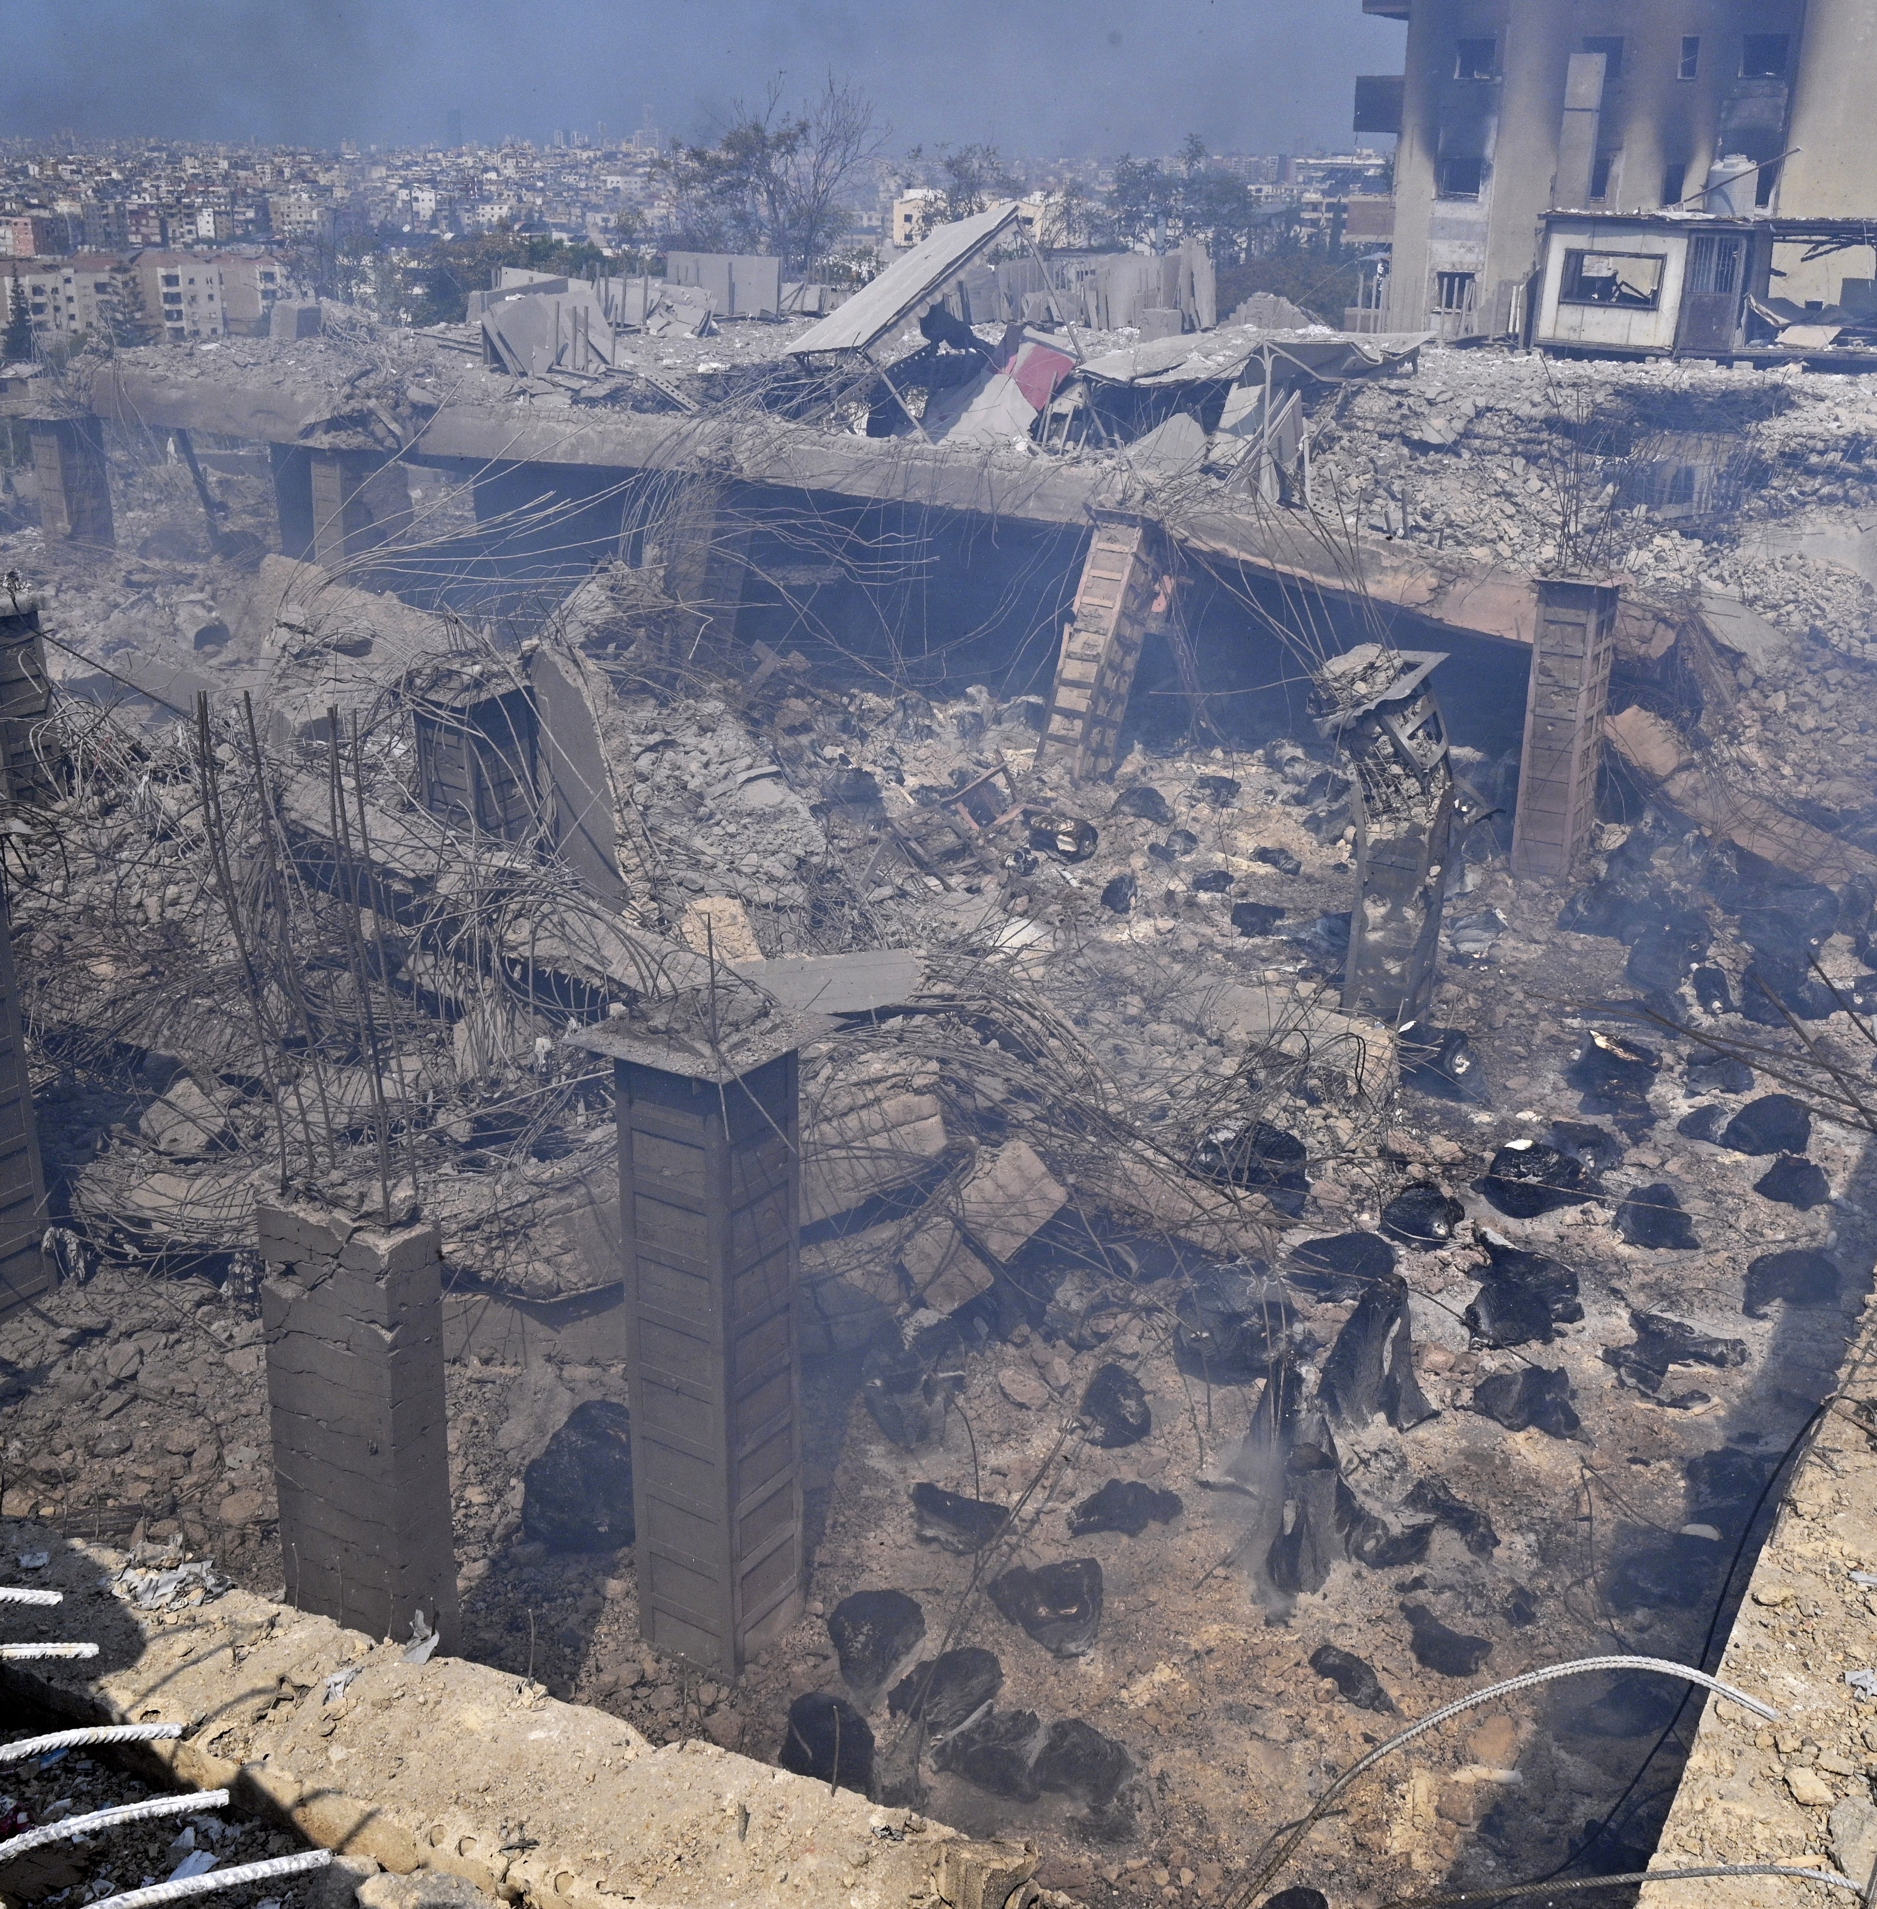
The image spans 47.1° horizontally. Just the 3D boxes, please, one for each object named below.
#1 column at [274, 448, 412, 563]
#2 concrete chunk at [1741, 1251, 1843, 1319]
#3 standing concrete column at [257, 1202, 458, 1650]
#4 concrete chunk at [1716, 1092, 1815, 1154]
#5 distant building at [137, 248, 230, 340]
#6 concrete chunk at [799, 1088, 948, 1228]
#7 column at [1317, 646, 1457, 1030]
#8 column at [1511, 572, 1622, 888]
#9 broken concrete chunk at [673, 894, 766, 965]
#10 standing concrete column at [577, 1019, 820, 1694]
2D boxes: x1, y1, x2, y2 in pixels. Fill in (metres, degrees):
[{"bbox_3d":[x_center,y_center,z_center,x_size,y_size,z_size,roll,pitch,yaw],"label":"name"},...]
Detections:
[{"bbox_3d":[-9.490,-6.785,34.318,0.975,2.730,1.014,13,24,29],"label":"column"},{"bbox_3d":[6.154,2.417,15.516,0.650,0.330,0.460,10,22,23],"label":"concrete chunk"},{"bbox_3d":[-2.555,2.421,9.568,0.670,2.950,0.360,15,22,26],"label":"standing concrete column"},{"bbox_3d":[6.750,1.381,17.549,0.750,0.470,0.580,10,22,23],"label":"concrete chunk"},{"bbox_3d":[-141.924,-123.974,404.000,13.000,17.000,12.000,-15,26,-36],"label":"distant building"},{"bbox_3d":[-0.533,1.471,15.265,1.250,0.750,0.600,-11,23,-28],"label":"concrete chunk"},{"bbox_3d":[4.263,-1.095,20.663,0.819,3.315,0.780,13,24,29],"label":"column"},{"bbox_3d":[7.243,-2.602,24.818,0.632,3.352,0.743,13,24,31],"label":"column"},{"bbox_3d":[-1.829,-0.141,18.000,0.720,0.620,0.500,-1,21,-6],"label":"broken concrete chunk"},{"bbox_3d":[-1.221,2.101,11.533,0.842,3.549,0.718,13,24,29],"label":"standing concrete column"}]

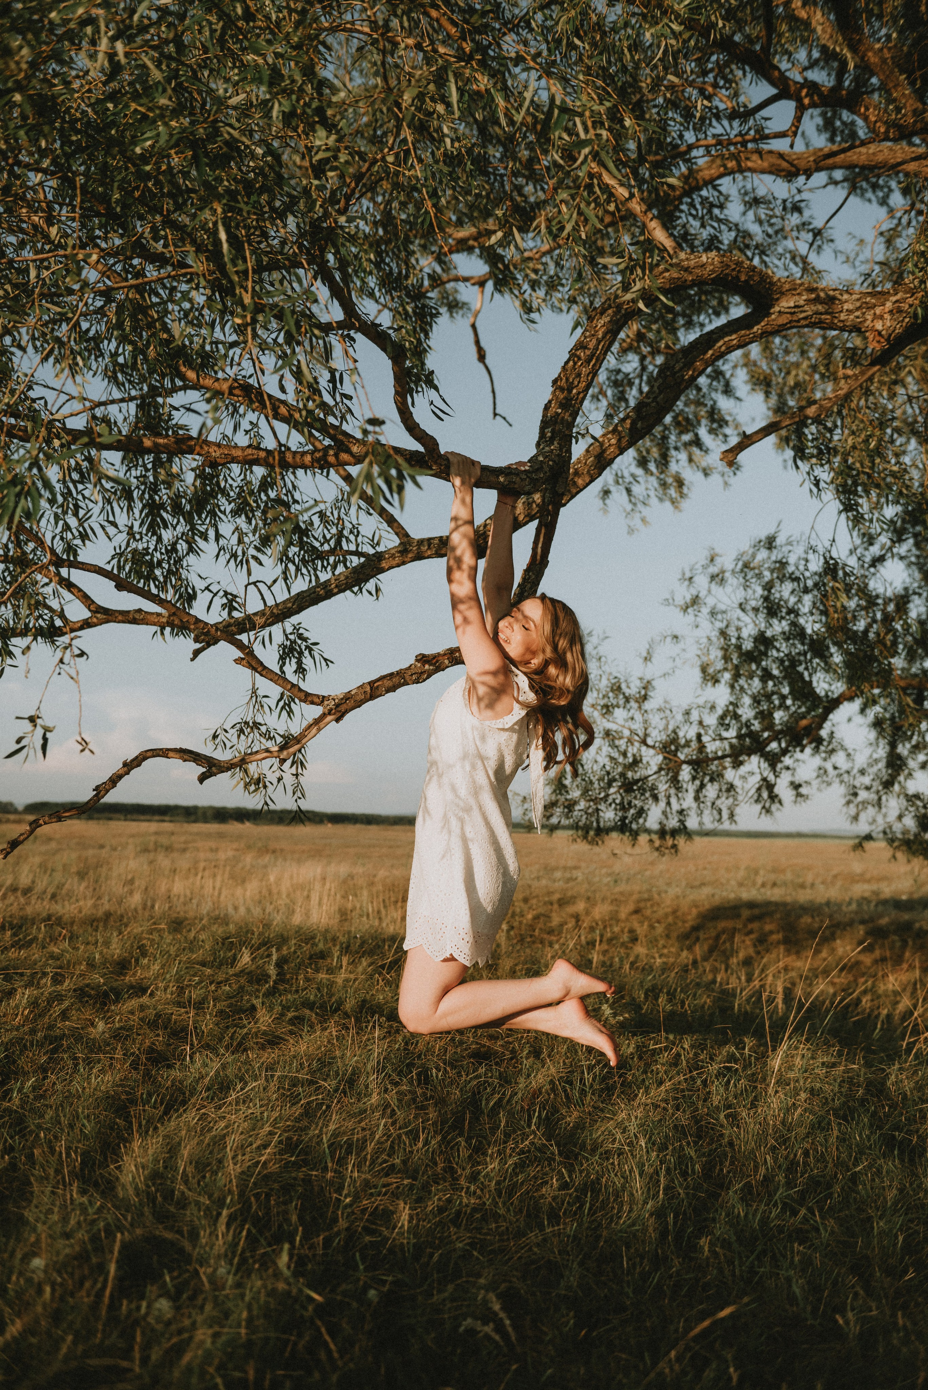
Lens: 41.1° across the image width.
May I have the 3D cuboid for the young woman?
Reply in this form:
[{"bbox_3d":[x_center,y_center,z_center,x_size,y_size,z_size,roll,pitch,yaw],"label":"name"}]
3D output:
[{"bbox_3d":[0.120,0.176,3.420,0.560,1.620,0.430,0,-6,7],"label":"young woman"}]

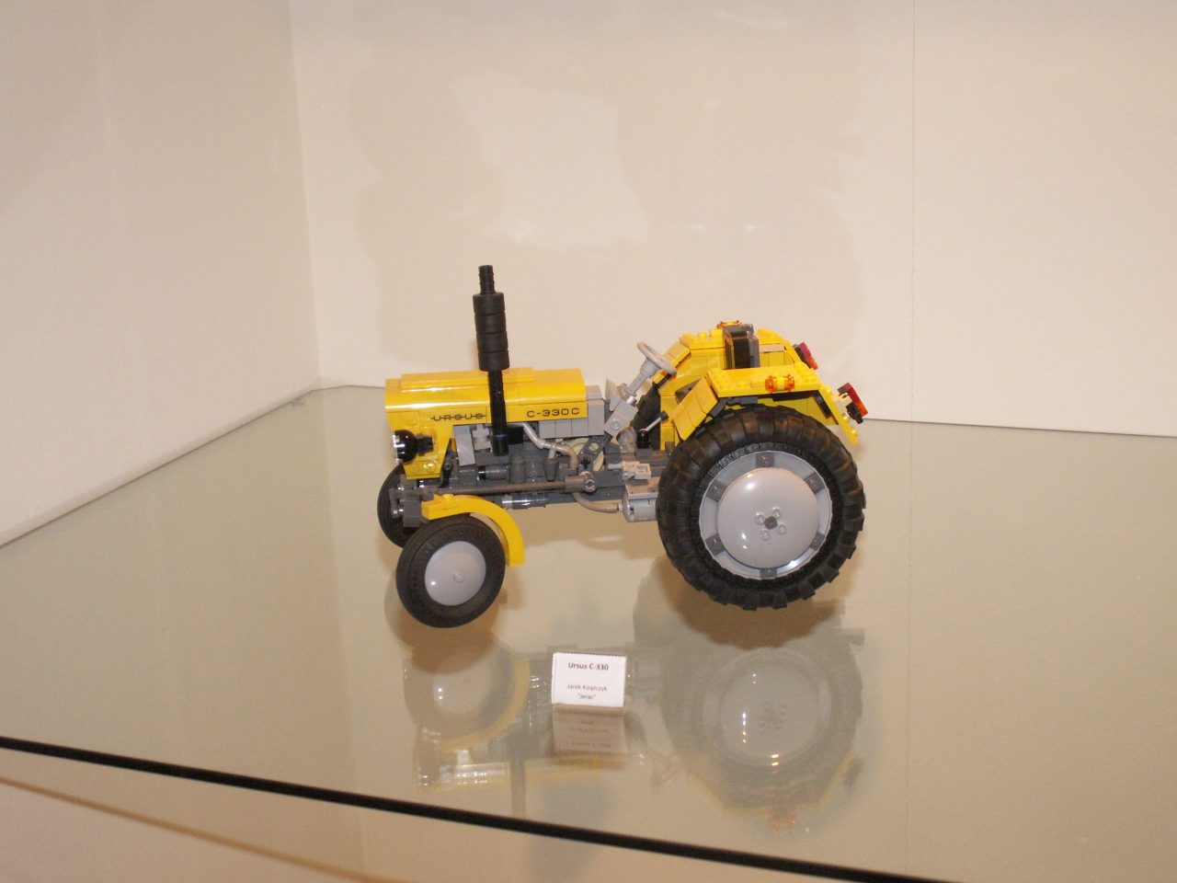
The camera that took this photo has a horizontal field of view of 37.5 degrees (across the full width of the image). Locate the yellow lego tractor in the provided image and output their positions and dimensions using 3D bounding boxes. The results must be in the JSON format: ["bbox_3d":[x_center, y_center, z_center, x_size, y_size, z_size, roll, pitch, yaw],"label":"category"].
[{"bbox_3d":[0.011,-0.015,0.866,0.237,0.163,0.175,-3,15,-4],"label":"yellow lego tractor"}]

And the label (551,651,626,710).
[{"bbox_3d":[0.000,0.098,0.716,0.031,0.021,0.010,1,15,11],"label":"label"}]

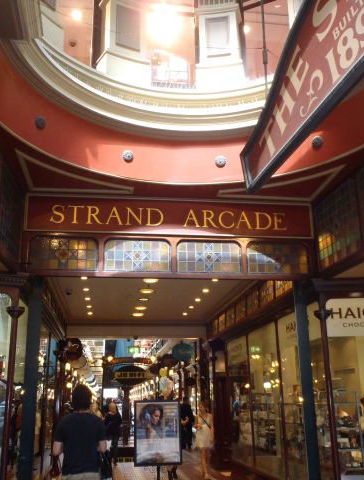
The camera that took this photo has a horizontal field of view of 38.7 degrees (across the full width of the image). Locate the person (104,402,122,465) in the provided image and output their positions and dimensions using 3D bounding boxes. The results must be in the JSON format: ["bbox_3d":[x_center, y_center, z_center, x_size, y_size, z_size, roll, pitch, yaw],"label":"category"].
[{"bbox_3d":[-1.836,5.169,13.881,0.480,1.620,0.320,1,-17,-8],"label":"person"}]

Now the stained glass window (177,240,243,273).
[{"bbox_3d":[0.396,0.238,7.337,0.929,0.473,0.080,2,-17,-8],"label":"stained glass window"}]

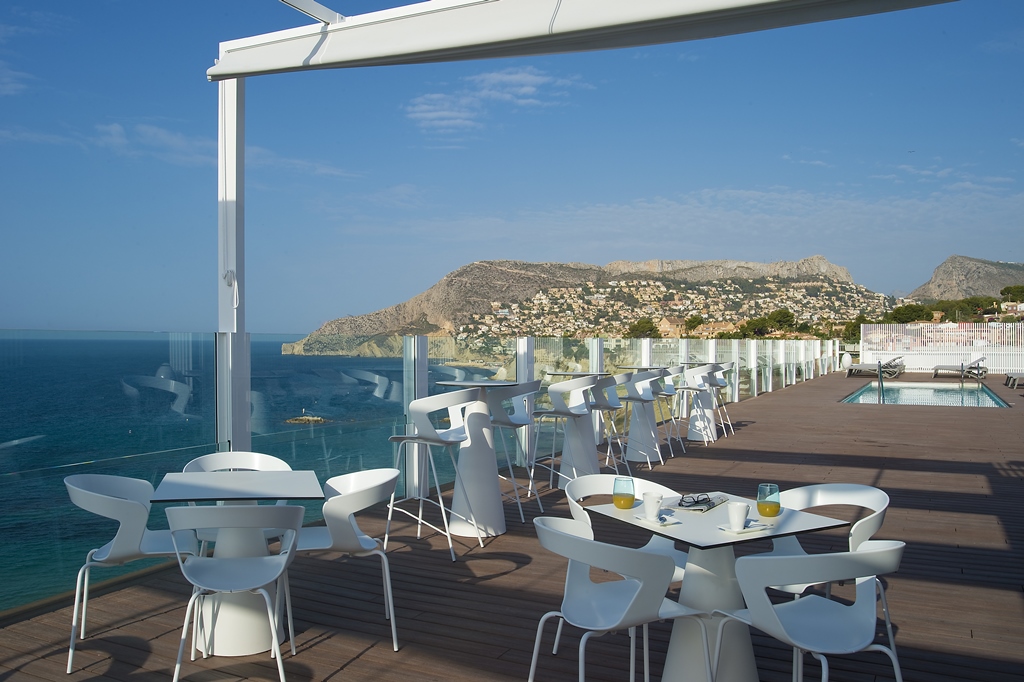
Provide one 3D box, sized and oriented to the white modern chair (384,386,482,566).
[{"bbox_3d":[-0.484,0.859,5.717,0.570,1.090,0.560,0,0,25],"label":"white modern chair"}]

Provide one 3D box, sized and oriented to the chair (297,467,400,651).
[{"bbox_3d":[-0.823,1.015,4.038,0.570,0.780,0.560,0,0,-12],"label":"chair"}]

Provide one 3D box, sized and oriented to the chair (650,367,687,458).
[{"bbox_3d":[1.841,0.863,10.631,0.570,1.090,0.560,0,0,25],"label":"chair"}]

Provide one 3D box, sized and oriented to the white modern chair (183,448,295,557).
[{"bbox_3d":[-1.401,1.004,4.419,0.550,0.780,0.590,0,0,-14],"label":"white modern chair"}]

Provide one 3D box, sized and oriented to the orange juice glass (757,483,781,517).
[{"bbox_3d":[1.001,0.621,3.324,0.091,0.115,0.091,0,0,0],"label":"orange juice glass"}]

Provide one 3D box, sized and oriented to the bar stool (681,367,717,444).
[{"bbox_3d":[2.479,0.858,11.656,0.575,1.090,0.550,0,0,26],"label":"bar stool"}]

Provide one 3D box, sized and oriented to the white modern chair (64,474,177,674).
[{"bbox_3d":[-1.699,1.011,3.883,0.570,0.780,0.560,0,0,-20],"label":"white modern chair"}]

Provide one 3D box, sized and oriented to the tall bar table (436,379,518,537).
[{"bbox_3d":[-0.259,0.857,6.390,0.617,1.080,0.617,0,0,0],"label":"tall bar table"}]

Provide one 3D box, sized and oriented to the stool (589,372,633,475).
[{"bbox_3d":[0.935,0.854,8.619,0.575,1.090,0.550,0,0,24],"label":"stool"}]

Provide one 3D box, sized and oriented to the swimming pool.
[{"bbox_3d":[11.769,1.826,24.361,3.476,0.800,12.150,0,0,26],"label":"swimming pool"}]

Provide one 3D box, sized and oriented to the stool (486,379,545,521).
[{"bbox_3d":[-0.042,0.852,6.851,0.575,1.090,0.550,0,0,24],"label":"stool"}]

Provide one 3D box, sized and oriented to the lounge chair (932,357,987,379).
[{"bbox_3d":[17.227,1.039,32.850,1.880,0.800,0.680,0,0,24],"label":"lounge chair"}]

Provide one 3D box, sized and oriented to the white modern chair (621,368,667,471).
[{"bbox_3d":[1.406,0.863,9.600,0.570,1.090,0.560,0,0,25],"label":"white modern chair"}]

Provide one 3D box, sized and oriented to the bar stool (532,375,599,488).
[{"bbox_3d":[0.501,0.861,7.763,0.570,1.090,0.560,0,0,25],"label":"bar stool"}]

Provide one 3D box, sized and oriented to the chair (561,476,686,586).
[{"bbox_3d":[0.510,1.010,3.704,0.550,0.780,0.590,0,0,-31],"label":"chair"}]

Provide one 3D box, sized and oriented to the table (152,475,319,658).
[{"bbox_3d":[-1.251,1.034,3.938,0.700,0.737,0.700,0,0,-15],"label":"table"}]

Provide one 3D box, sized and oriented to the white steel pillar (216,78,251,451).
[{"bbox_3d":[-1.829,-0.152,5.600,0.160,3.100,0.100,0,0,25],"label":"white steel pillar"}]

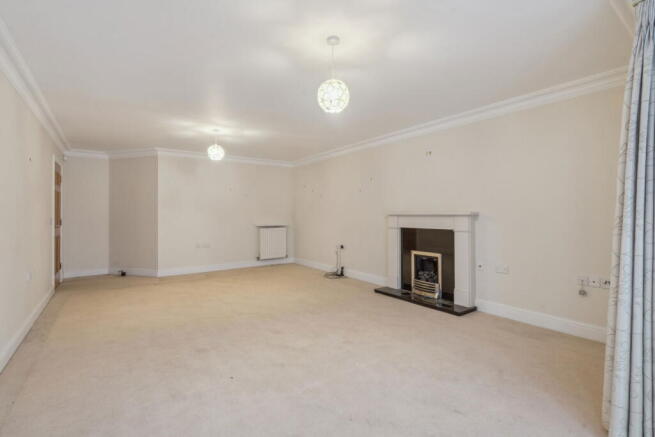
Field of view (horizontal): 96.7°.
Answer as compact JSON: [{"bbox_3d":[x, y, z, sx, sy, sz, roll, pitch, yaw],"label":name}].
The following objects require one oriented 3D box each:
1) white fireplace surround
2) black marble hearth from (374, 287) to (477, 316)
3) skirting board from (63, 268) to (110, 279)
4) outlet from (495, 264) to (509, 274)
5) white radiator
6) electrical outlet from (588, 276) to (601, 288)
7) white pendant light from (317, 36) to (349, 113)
[{"bbox_3d":[1.357,0.493,3.963,0.186,1.156,1.285,-1,1,-37],"label":"white fireplace surround"},{"bbox_3d":[1.269,1.089,3.927,0.384,0.035,1.285,-1,1,-37],"label":"black marble hearth"},{"bbox_3d":[-4.525,1.013,5.473,0.666,0.130,0.018,-1,1,-37],"label":"skirting board"},{"bbox_3d":[1.976,0.574,3.288,0.011,0.088,0.144,-1,1,-37],"label":"outlet"},{"bbox_3d":[-1.243,0.559,6.652,0.671,0.739,0.080,-1,1,-37],"label":"white radiator"},{"bbox_3d":[2.445,0.585,2.666,0.011,0.088,0.086,-1,1,-37],"label":"electrical outlet"},{"bbox_3d":[0.043,-0.998,2.045,0.218,0.502,0.218,0,1,0],"label":"white pendant light"}]

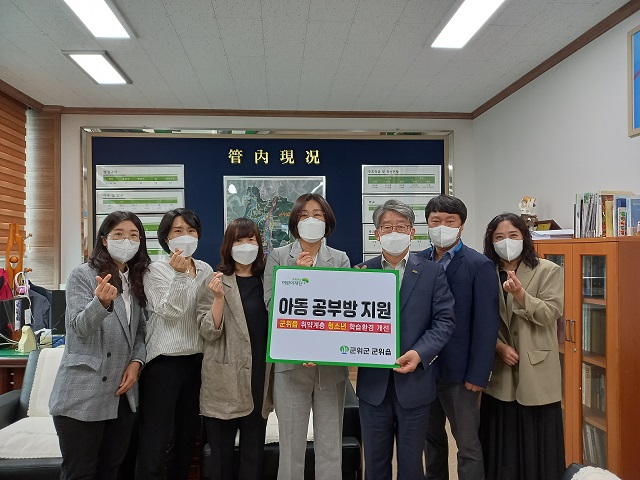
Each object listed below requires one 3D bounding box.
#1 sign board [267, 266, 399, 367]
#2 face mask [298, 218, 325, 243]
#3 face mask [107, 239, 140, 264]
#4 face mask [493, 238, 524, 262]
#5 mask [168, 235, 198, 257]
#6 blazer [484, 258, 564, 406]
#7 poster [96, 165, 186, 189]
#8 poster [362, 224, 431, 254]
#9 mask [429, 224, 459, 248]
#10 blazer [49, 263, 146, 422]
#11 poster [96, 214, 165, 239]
[{"bbox_3d":[0.067,0.343,2.104,0.590,0.442,0.015,2,-18,4],"label":"sign board"},{"bbox_3d":[-0.039,-0.050,2.250,0.135,0.125,0.085,-1,-1,5],"label":"face mask"},{"bbox_3d":[-0.900,0.053,2.120,0.140,0.120,0.090,3,-1,-27],"label":"face mask"},{"bbox_3d":[0.941,0.050,2.300,0.145,0.115,0.090,-1,-1,22],"label":"face mask"},{"bbox_3d":[-0.653,0.031,2.210,0.140,0.108,0.090,0,-1,-21],"label":"mask"},{"bbox_3d":[0.990,0.442,2.310,0.450,0.720,0.300,-1,-1,20],"label":"blazer"},{"bbox_3d":[-1.895,-0.669,4.901,0.903,0.251,0.030,0,-1,-5],"label":"poster"},{"bbox_3d":[0.919,-0.011,5.135,0.898,0.321,0.030,0,-1,-5],"label":"poster"},{"bbox_3d":[0.600,-0.015,2.230,0.142,0.112,0.090,-2,-1,22],"label":"mask"},{"bbox_3d":[-1.025,0.472,2.130,0.450,0.730,0.340,0,-1,-28],"label":"blazer"},{"bbox_3d":[-1.903,-0.140,4.899,0.906,0.255,0.025,-1,-1,-5],"label":"poster"}]

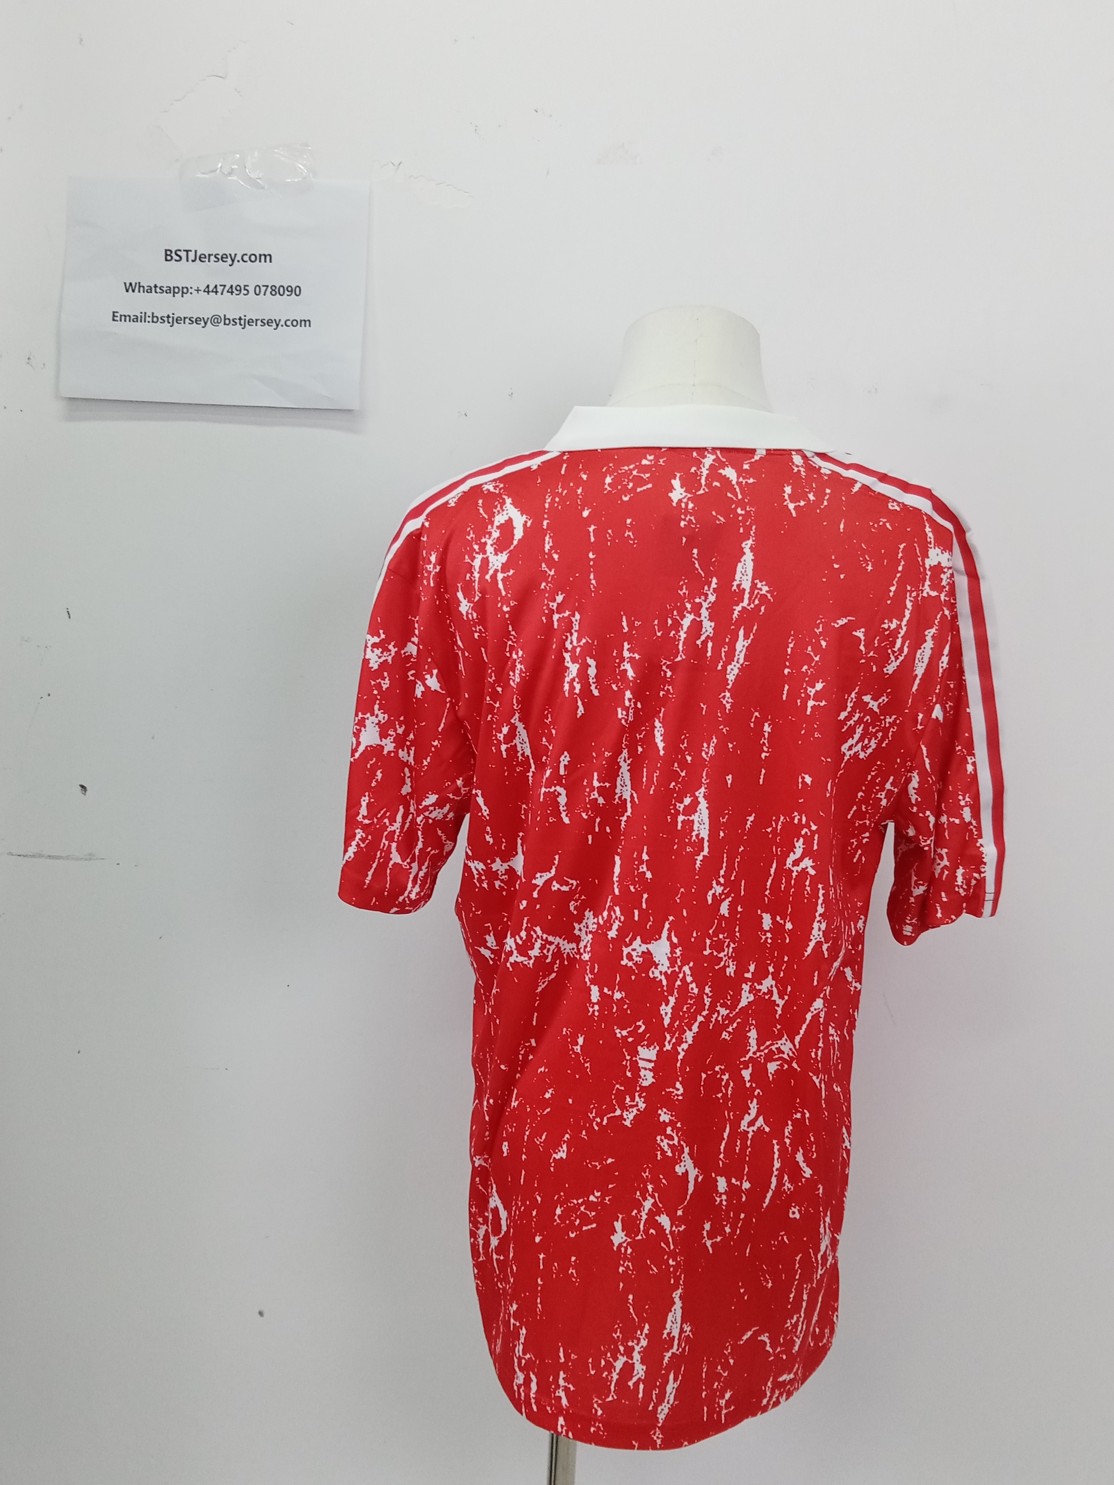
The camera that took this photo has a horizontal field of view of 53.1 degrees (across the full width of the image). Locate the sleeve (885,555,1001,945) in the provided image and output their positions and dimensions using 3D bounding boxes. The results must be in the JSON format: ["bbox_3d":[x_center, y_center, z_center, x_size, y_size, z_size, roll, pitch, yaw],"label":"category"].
[{"bbox_3d":[0.293,0.007,0.845,0.094,0.285,0.145,-1,4,7],"label":"sleeve"}]

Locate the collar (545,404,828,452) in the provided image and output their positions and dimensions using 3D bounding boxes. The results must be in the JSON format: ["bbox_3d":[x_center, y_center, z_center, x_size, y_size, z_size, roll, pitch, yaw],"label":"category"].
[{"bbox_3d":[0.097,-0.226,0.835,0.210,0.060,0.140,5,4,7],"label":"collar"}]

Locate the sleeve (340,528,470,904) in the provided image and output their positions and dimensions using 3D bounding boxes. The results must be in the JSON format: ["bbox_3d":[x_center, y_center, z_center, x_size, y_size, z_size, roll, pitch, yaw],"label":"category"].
[{"bbox_3d":[-0.116,-0.016,0.870,0.100,0.285,0.145,7,4,7],"label":"sleeve"}]

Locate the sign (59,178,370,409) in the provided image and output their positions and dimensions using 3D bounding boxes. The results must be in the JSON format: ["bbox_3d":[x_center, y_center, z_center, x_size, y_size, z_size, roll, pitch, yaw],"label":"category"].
[{"bbox_3d":[-0.329,-0.431,1.068,0.297,0.210,0.008,4,4,5],"label":"sign"}]

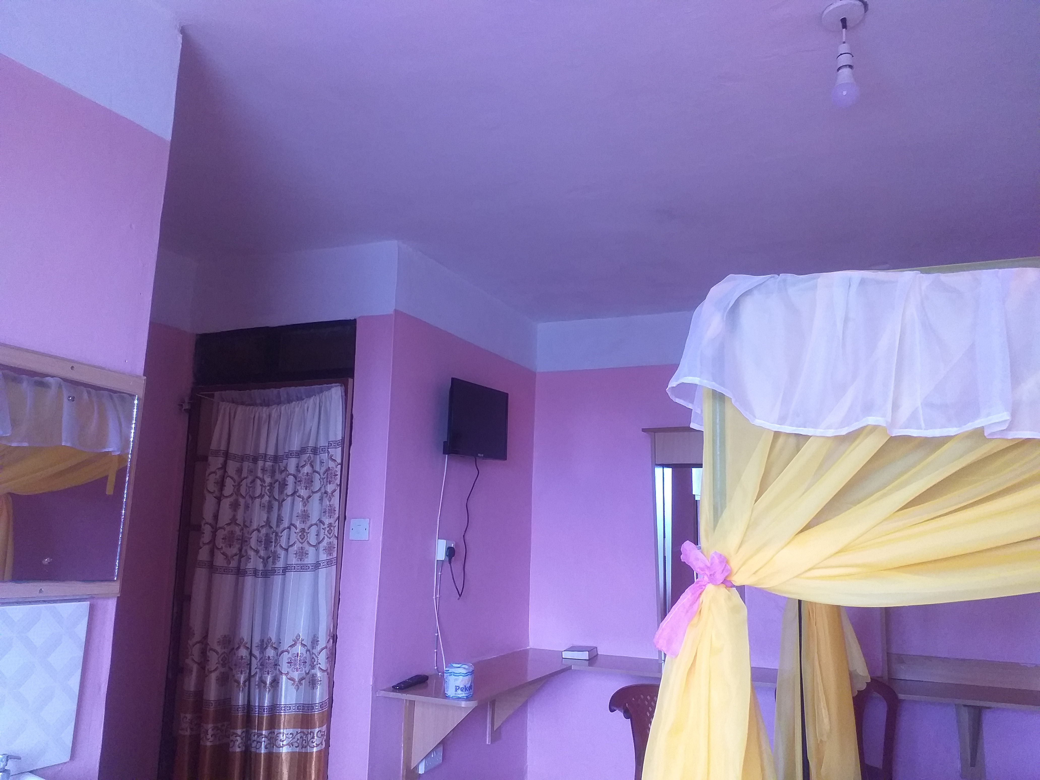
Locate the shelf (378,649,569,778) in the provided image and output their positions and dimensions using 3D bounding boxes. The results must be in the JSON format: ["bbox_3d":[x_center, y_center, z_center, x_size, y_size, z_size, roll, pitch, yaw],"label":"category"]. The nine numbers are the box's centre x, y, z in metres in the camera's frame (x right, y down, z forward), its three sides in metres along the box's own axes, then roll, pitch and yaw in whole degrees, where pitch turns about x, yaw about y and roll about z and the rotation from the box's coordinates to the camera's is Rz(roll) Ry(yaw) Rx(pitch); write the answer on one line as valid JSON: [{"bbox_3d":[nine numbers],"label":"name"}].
[{"bbox_3d":[-0.066,1.451,3.600,0.408,0.397,1.390,-3,-11,25],"label":"shelf"}]

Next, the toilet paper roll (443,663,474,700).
[{"bbox_3d":[-0.227,1.095,3.049,0.105,0.110,0.105,2,-10,0],"label":"toilet paper roll"}]

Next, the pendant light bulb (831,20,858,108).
[{"bbox_3d":[0.713,-0.715,1.781,0.061,0.208,0.061,-3,-11,25],"label":"pendant light bulb"}]

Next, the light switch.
[{"bbox_3d":[-0.637,0.551,3.205,0.086,0.086,0.010,-2,-10,21],"label":"light switch"}]

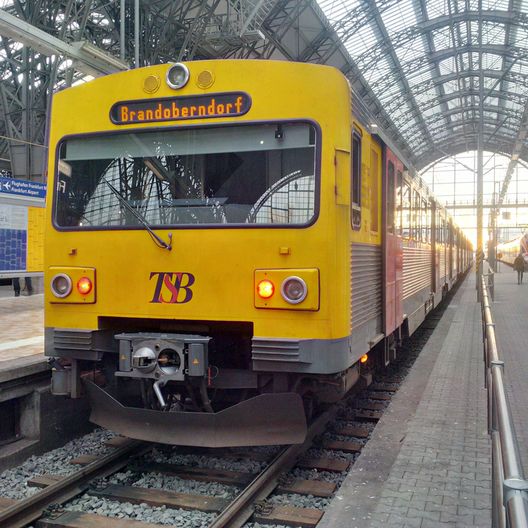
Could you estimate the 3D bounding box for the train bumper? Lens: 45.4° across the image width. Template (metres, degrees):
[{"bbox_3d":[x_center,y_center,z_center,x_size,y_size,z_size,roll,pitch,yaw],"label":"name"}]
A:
[{"bbox_3d":[-0.724,1.278,5.452,2.150,0.430,0.440,1,1,19],"label":"train bumper"}]

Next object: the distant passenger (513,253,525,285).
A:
[{"bbox_3d":[12.780,0.236,31.600,0.550,1.660,0.380,1,1,19],"label":"distant passenger"}]

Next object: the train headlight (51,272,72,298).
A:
[{"bbox_3d":[-1.796,0.193,5.600,0.225,0.230,0.100,1,1,19],"label":"train headlight"}]

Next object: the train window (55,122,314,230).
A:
[{"bbox_3d":[-0.731,-0.724,5.378,2.470,0.870,0.110,1,-4,19],"label":"train window"}]

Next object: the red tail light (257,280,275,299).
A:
[{"bbox_3d":[0.013,0.195,4.984,0.150,0.155,0.070,1,1,19],"label":"red tail light"}]

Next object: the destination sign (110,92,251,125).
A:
[{"bbox_3d":[-0.732,-1.322,5.364,1.340,0.215,0.080,1,-4,19],"label":"destination sign"}]

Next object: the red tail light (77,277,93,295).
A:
[{"bbox_3d":[-1.571,0.190,5.523,0.150,0.155,0.070,1,1,19],"label":"red tail light"}]

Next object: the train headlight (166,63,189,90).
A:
[{"bbox_3d":[-0.732,-1.591,5.350,0.230,0.235,0.110,1,1,19],"label":"train headlight"}]

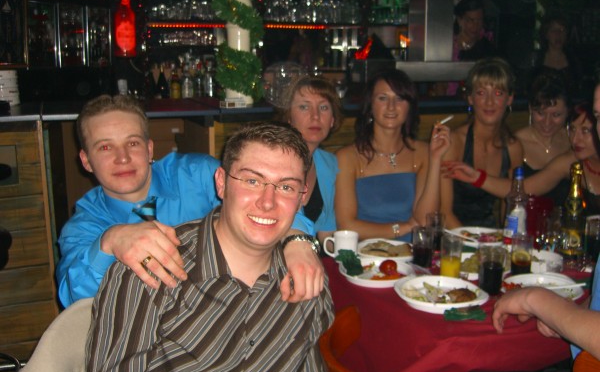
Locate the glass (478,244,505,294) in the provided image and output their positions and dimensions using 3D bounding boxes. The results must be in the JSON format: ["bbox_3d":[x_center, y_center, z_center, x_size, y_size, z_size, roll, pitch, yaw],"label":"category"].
[{"bbox_3d":[0.551,0.236,1.879,0.071,0.135,0.071,0,10,0],"label":"glass"}]

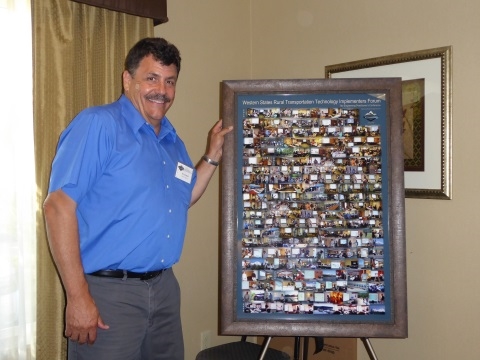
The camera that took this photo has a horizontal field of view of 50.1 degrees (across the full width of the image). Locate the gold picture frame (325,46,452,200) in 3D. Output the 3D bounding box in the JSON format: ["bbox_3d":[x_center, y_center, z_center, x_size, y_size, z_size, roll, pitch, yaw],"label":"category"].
[{"bbox_3d":[0.713,-0.258,2.529,0.675,0.690,0.035,1,1,43],"label":"gold picture frame"}]

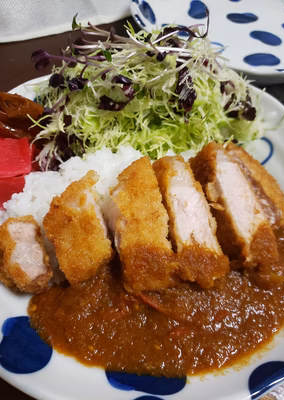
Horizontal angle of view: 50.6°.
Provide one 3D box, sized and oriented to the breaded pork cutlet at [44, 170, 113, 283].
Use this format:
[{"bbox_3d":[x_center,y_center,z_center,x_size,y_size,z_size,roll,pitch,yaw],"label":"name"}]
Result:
[{"bbox_3d":[-0.036,0.017,0.180,0.033,0.023,0.057,-9,75,-1],"label":"breaded pork cutlet"}]

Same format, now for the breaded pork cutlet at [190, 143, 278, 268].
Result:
[{"bbox_3d":[0.058,0.002,0.195,0.026,0.031,0.072,-11,71,-16],"label":"breaded pork cutlet"}]

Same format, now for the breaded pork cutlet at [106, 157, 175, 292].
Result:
[{"bbox_3d":[-0.001,0.014,0.181,0.029,0.023,0.071,-9,74,-3],"label":"breaded pork cutlet"}]

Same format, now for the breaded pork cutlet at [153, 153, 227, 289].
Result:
[{"bbox_3d":[0.027,0.012,0.182,0.024,0.029,0.069,-13,75,-13],"label":"breaded pork cutlet"}]

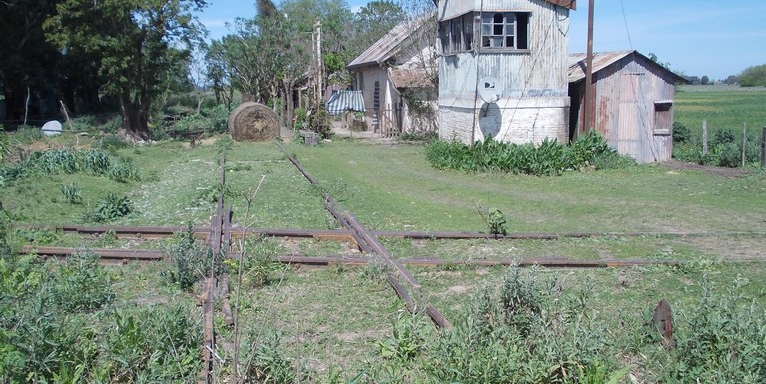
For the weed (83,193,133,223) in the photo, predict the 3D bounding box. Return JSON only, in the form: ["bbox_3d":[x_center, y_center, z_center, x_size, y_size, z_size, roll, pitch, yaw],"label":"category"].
[{"bbox_3d":[-3.960,0.223,12.095,0.660,0.360,0.500,-3,8,-18],"label":"weed"}]

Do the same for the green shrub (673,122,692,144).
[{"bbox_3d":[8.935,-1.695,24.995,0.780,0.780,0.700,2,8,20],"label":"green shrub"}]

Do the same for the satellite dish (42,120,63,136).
[{"bbox_3d":[-11.575,-2.242,29.441,0.700,0.600,0.220,-3,-4,-21],"label":"satellite dish"}]

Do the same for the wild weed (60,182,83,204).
[{"bbox_3d":[-5.270,-0.004,14.193,0.360,0.340,0.330,-3,8,-20],"label":"wild weed"}]

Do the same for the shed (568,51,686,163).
[{"bbox_3d":[5.901,-2.330,22.714,3.110,2.835,3.300,-2,8,-15],"label":"shed"}]

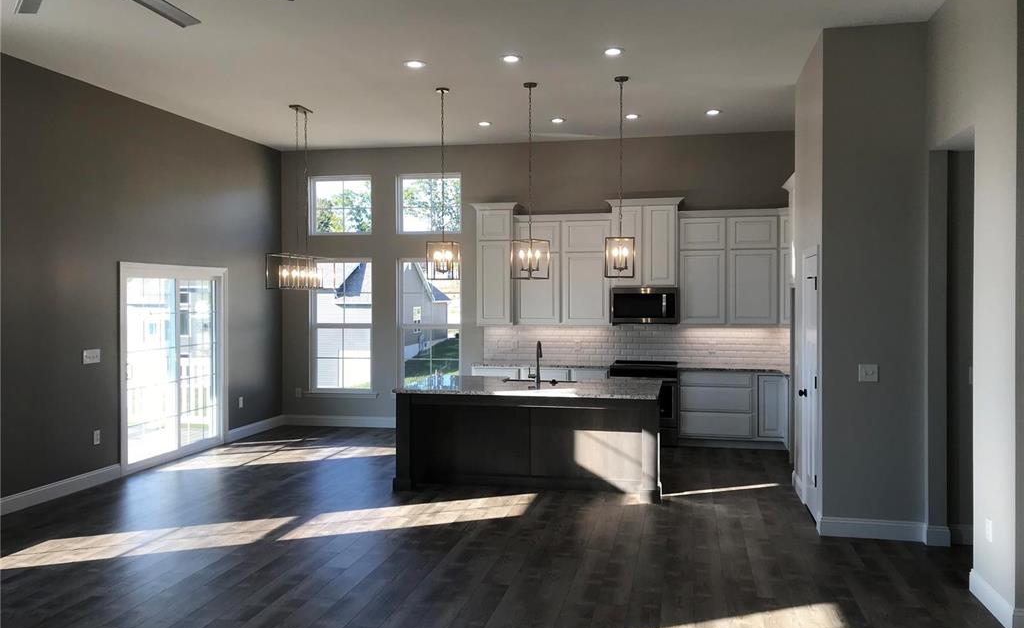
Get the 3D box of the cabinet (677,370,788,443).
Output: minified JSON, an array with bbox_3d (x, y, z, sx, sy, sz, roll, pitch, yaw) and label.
[{"bbox_3d":[2.534,1.054,9.635,1.163,0.812,0.619,0,1,12],"label":"cabinet"}]

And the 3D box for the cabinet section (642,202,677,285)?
[{"bbox_3d":[1.786,-0.815,9.966,0.395,0.937,0.390,0,1,12],"label":"cabinet section"}]

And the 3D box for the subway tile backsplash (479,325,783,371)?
[{"bbox_3d":[1.490,0.377,10.125,3.812,0.470,0.015,0,1,12],"label":"subway tile backsplash"}]

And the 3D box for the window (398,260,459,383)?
[{"bbox_3d":[-1.066,0.163,10.794,0.880,1.780,0.100,0,1,12],"label":"window"}]

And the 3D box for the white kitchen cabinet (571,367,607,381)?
[{"bbox_3d":[0.953,1.070,9.947,0.455,0.875,0.614,0,1,12],"label":"white kitchen cabinet"}]

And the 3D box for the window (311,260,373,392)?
[{"bbox_3d":[-2.275,0.161,11.055,0.890,1.780,0.100,0,1,12],"label":"window"}]

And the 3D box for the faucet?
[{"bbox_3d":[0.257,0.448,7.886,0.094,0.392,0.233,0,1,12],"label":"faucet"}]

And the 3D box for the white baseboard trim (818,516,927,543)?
[{"bbox_3d":[2.527,1.518,5.848,0.683,0.134,0.018,0,1,12],"label":"white baseboard trim"}]

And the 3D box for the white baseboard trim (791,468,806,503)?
[{"bbox_3d":[2.490,1.506,7.209,0.016,0.135,0.600,0,1,12],"label":"white baseboard trim"}]

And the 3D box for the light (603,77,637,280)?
[{"bbox_3d":[0.963,-1.198,7.298,0.255,1.756,0.255,0,1,7],"label":"light"}]

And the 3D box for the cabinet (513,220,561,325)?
[{"bbox_3d":[0.364,-0.521,10.189,0.549,1.307,0.327,0,1,12],"label":"cabinet"}]

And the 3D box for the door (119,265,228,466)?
[{"bbox_3d":[-3.602,0.516,8.907,0.120,2.070,1.880,0,1,12],"label":"door"}]

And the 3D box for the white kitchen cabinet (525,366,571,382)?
[{"bbox_3d":[0.465,1.080,10.119,0.580,0.880,0.620,0,1,12],"label":"white kitchen cabinet"}]

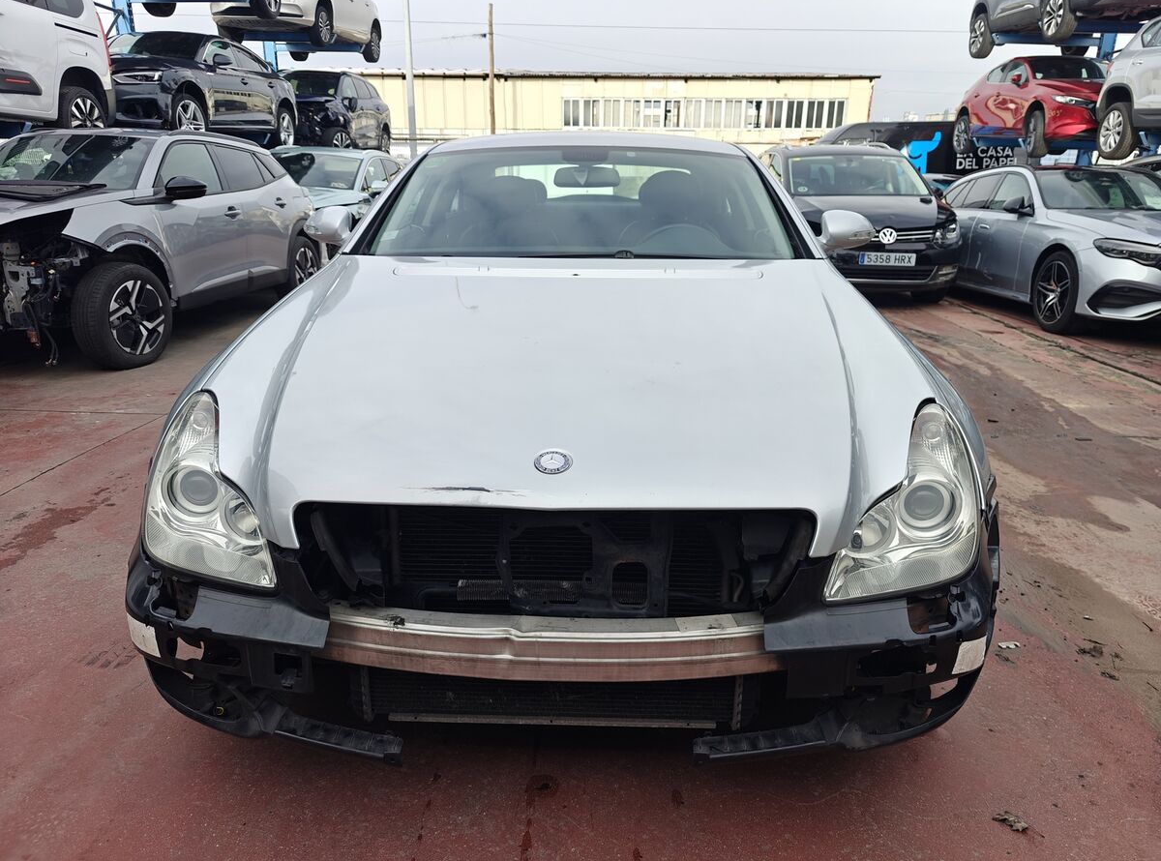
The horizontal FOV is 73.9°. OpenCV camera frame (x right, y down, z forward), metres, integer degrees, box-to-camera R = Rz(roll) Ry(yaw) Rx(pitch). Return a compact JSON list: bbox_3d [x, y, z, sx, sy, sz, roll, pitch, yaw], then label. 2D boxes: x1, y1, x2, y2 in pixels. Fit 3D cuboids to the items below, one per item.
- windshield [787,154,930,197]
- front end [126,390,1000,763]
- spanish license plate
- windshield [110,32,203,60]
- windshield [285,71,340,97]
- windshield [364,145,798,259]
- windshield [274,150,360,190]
[{"bbox_3d":[3.046,-2.783,8.399,1.460,0.160,0.830,2,51,6],"label":"windshield"},{"bbox_3d":[-0.039,0.251,1.491,1.820,0.600,0.500,1,18,2],"label":"front end"},{"bbox_3d":[2.930,-1.633,7.350,0.520,0.110,0.025,3,18,7],"label":"spanish license plate"},{"bbox_3d":[-5.121,-4.511,8.996,1.420,0.160,0.830,1,47,2],"label":"windshield"},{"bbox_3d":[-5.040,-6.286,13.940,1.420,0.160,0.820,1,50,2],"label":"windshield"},{"bbox_3d":[0.011,-0.809,2.734,1.500,0.130,0.810,1,47,2],"label":"windshield"},{"bbox_3d":[-3.530,-3.300,9.863,1.450,0.160,0.800,2,50,5],"label":"windshield"}]

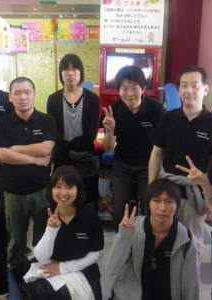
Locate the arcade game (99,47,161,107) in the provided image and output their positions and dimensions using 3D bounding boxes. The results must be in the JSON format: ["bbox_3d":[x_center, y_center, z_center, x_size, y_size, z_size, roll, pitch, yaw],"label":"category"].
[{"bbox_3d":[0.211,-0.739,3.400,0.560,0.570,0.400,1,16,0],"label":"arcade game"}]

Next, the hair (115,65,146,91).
[{"bbox_3d":[0.160,-0.468,2.270,0.190,0.165,0.205,2,25,7],"label":"hair"}]

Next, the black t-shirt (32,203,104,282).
[{"bbox_3d":[-0.217,0.524,2.030,0.420,0.440,0.270,-1,17,-5],"label":"black t-shirt"}]

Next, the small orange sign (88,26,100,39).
[{"bbox_3d":[-0.124,-1.271,3.750,0.115,0.120,0.010,0,15,0],"label":"small orange sign"}]

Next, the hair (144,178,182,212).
[{"bbox_3d":[0.327,0.261,1.970,0.195,0.190,0.210,2,15,9],"label":"hair"}]

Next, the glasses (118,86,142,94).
[{"bbox_3d":[0.158,-0.382,2.210,0.145,0.045,0.125,-2,26,13],"label":"glasses"}]

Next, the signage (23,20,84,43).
[{"bbox_3d":[-0.514,-1.207,3.550,0.630,0.200,0.020,1,16,0],"label":"signage"}]

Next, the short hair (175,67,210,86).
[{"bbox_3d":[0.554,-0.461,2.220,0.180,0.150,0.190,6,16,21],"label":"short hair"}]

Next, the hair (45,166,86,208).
[{"bbox_3d":[-0.228,0.205,2.000,0.210,0.225,0.210,-1,15,-4],"label":"hair"}]

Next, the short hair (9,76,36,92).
[{"bbox_3d":[-0.598,-0.461,2.500,0.188,0.145,0.200,-2,17,-8],"label":"short hair"}]

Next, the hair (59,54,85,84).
[{"bbox_3d":[-0.281,-0.651,2.830,0.208,0.250,0.220,0,16,-3],"label":"hair"}]

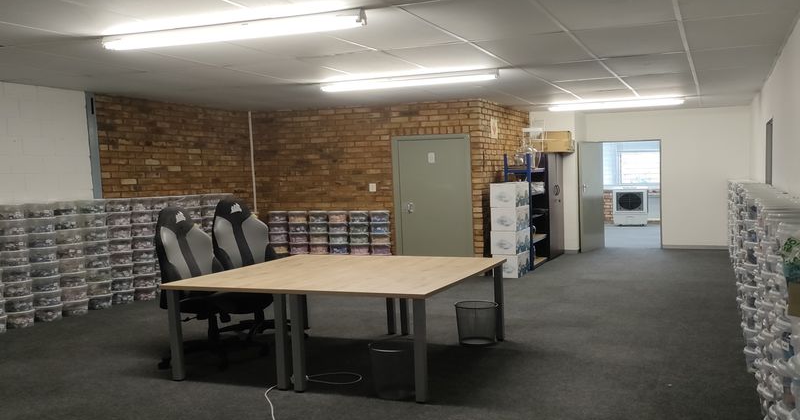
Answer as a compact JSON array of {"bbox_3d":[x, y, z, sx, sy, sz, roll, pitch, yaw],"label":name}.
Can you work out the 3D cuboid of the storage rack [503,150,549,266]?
[{"bbox_3d":[1.782,-0.013,8.944,0.400,1.600,0.920,0,4,25],"label":"storage rack"}]

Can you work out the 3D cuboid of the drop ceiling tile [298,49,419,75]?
[{"bbox_3d":[-0.241,-1.326,5.716,0.739,0.030,1.320,0,4,25],"label":"drop ceiling tile"}]

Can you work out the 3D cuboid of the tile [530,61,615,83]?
[{"bbox_3d":[1.779,-1.445,6.493,0.748,0.030,1.320,0,4,25],"label":"tile"}]

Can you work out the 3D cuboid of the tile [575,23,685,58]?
[{"bbox_3d":[1.883,-1.354,5.021,0.750,0.030,1.320,0,4,25],"label":"tile"}]

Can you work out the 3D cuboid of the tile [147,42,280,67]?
[{"bbox_3d":[-1.501,-1.219,4.713,0.721,0.030,1.320,0,4,25],"label":"tile"}]

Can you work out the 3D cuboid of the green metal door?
[{"bbox_3d":[0.454,-0.088,8.450,1.120,1.920,0.100,0,4,22],"label":"green metal door"}]

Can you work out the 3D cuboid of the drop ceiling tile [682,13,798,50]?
[{"bbox_3d":[2.609,-1.365,4.806,0.750,0.030,1.320,0,4,25],"label":"drop ceiling tile"}]

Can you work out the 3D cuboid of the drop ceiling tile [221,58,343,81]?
[{"bbox_3d":[-0.956,-1.316,5.931,0.750,0.030,1.320,0,4,25],"label":"drop ceiling tile"}]

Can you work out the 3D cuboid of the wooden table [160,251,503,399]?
[{"bbox_3d":[-0.407,0.804,4.815,2.042,0.673,1.723,0,4,25],"label":"wooden table"}]

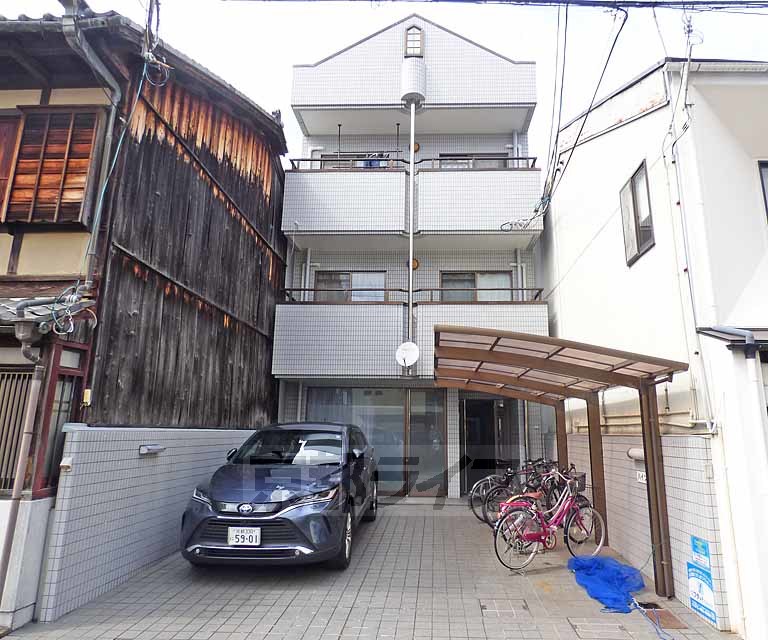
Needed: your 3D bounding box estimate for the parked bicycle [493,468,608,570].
[{"bbox_3d":[2.121,2.524,5.879,1.820,1.060,0.550,7,-13,-24],"label":"parked bicycle"}]

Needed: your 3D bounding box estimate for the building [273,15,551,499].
[{"bbox_3d":[0.785,-0.801,14.393,5.650,11.100,9.500,1,-12,2],"label":"building"}]

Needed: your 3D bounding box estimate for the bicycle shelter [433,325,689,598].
[{"bbox_3d":[2.009,1.897,6.776,2.420,2.660,5.050,0,-12,7],"label":"bicycle shelter"}]

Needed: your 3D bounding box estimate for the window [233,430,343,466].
[{"bbox_3d":[-1.227,1.695,6.258,1.380,0.140,0.830,0,21,6],"label":"window"}]

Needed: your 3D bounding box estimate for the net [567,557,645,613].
[{"bbox_3d":[2.500,2.826,5.059,0.820,0.140,1.450,-1,-12,10],"label":"net"}]

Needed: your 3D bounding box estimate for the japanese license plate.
[{"bbox_3d":[-1.378,2.139,4.570,0.330,0.165,0.020,0,-12,6],"label":"japanese license plate"}]

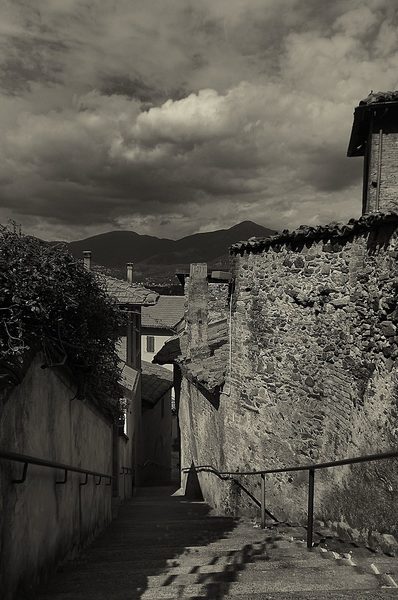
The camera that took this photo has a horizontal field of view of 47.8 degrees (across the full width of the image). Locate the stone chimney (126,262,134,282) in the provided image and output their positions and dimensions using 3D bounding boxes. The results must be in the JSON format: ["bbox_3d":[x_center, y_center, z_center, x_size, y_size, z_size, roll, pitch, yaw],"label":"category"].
[{"bbox_3d":[-2.584,-1.029,17.000,0.290,0.780,0.290,0,3,-5],"label":"stone chimney"}]

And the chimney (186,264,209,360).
[{"bbox_3d":[-0.042,0.369,14.400,0.650,3.100,0.620,0,3,-5],"label":"chimney"}]

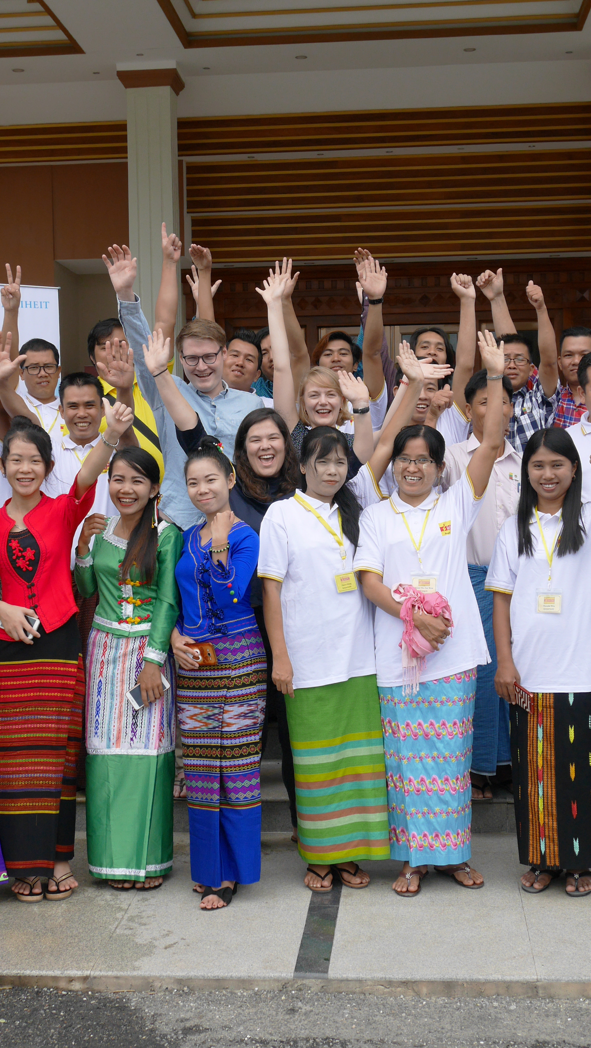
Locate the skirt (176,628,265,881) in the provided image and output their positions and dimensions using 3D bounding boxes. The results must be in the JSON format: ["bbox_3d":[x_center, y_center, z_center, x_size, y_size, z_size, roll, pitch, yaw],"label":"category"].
[{"bbox_3d":[-0.252,0.769,4.900,0.305,0.870,0.260,-1,4,-2],"label":"skirt"}]

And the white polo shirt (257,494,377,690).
[{"bbox_3d":[0.085,0.234,5.020,0.440,0.660,0.270,-2,3,-25],"label":"white polo shirt"}]

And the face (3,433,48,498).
[{"bbox_3d":[-0.915,-0.198,4.933,0.151,0.224,0.160,-1,2,-9],"label":"face"}]

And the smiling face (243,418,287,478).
[{"bbox_3d":[-0.113,-0.274,5.280,0.155,0.210,0.150,-2,2,0],"label":"smiling face"}]

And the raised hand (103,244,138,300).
[{"bbox_3d":[-0.657,-0.945,5.450,0.130,0.204,0.080,-1,2,-5],"label":"raised hand"}]

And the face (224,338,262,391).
[{"bbox_3d":[-0.220,-0.665,6.050,0.150,0.205,0.155,14,2,6],"label":"face"}]

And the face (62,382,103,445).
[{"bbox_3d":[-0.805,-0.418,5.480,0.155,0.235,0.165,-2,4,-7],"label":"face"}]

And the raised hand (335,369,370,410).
[{"bbox_3d":[0.221,-0.508,5.500,0.092,0.155,0.065,-23,3,15],"label":"raised hand"}]

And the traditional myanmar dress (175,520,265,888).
[{"bbox_3d":[-0.256,0.611,4.930,0.340,1.230,0.260,0,3,16],"label":"traditional myanmar dress"}]

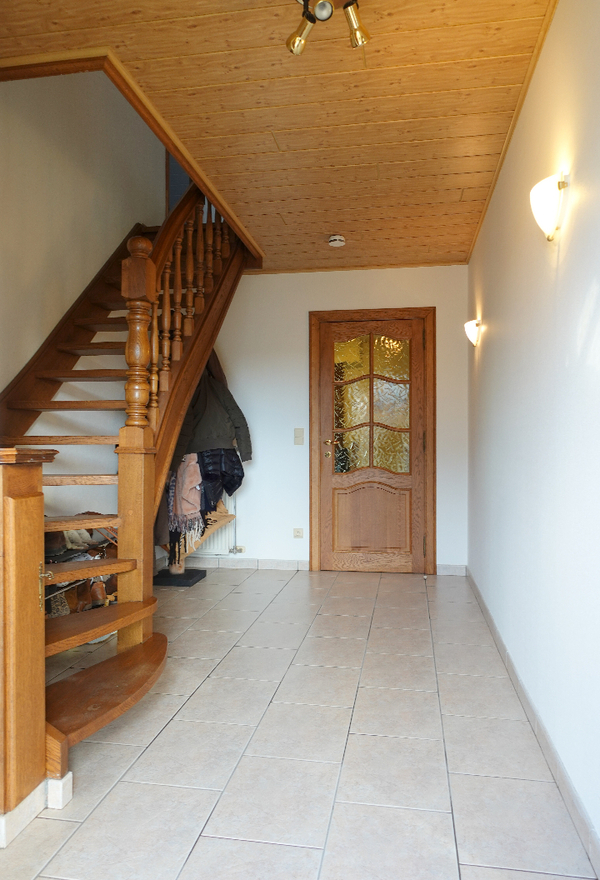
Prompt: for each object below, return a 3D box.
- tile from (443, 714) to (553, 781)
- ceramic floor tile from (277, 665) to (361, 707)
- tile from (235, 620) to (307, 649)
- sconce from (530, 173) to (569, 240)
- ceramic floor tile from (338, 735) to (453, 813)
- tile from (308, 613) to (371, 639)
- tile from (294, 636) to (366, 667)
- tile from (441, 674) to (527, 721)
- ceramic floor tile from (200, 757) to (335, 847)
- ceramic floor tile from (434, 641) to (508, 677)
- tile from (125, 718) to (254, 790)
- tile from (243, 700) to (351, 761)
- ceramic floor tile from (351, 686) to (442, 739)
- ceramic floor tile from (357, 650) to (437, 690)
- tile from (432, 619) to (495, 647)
[{"bbox_3d":[0.666,1.058,2.075,0.323,0.010,0.409,0,0,10],"label":"tile"},{"bbox_3d":[0.084,1.057,2.582,0.330,0.010,0.409,0,0,10],"label":"ceramic floor tile"},{"bbox_3d":[-0.135,1.060,3.243,0.330,0.010,0.409,0,0,10],"label":"tile"},{"bbox_3d":[0.752,-0.686,1.848,0.085,0.160,0.240,0,0,10],"label":"sconce"},{"bbox_3d":[0.303,1.059,1.927,0.331,0.010,0.409,0,0,10],"label":"ceramic floor tile"},{"bbox_3d":[0.235,1.068,3.421,0.333,0.010,0.411,0,0,10],"label":"tile"},{"bbox_3d":[0.157,1.058,2.988,0.330,0.010,0.409,0,0,10],"label":"tile"},{"bbox_3d":[0.740,1.058,2.481,0.323,0.010,0.409,0,0,10],"label":"tile"},{"bbox_3d":[-0.065,1.060,1.780,0.331,0.010,0.409,0,0,10],"label":"ceramic floor tile"},{"bbox_3d":[0.807,1.055,2.875,0.317,0.010,0.409,0,0,10],"label":"ceramic floor tile"},{"bbox_3d":[-0.358,1.061,2.034,0.331,0.010,0.409,0,0,10],"label":"tile"},{"bbox_3d":[0.011,1.056,2.176,0.330,0.010,0.409,0,0,10],"label":"tile"},{"bbox_3d":[0.380,1.063,2.342,0.333,0.010,0.411,0,0,10],"label":"ceramic floor tile"},{"bbox_3d":[0.455,1.064,2.751,0.333,0.010,0.411,0,0,10],"label":"ceramic floor tile"},{"bbox_3d":[0.888,1.058,3.293,0.323,0.010,0.409,0,0,10],"label":"tile"}]

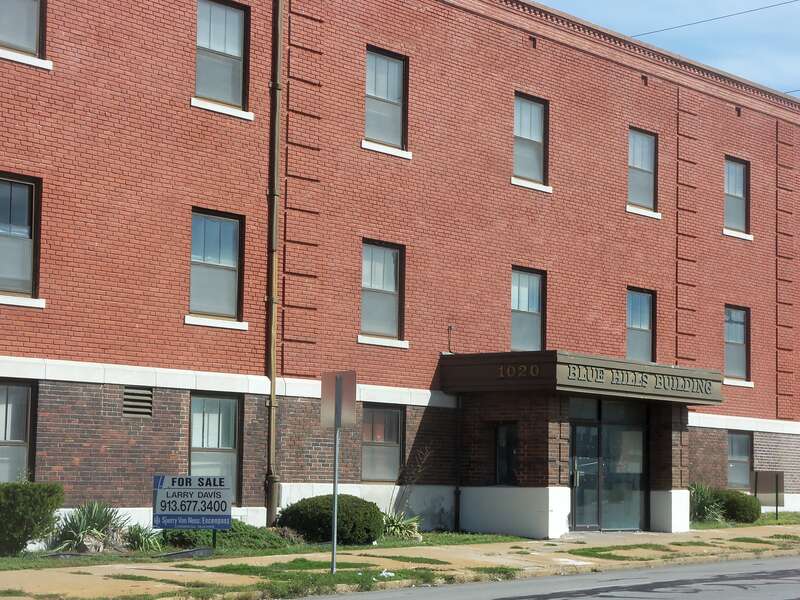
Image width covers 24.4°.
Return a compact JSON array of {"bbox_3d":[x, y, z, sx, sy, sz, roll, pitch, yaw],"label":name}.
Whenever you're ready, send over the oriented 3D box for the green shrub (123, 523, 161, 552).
[{"bbox_3d":[-3.707,3.447,26.719,0.460,0.420,0.500,1,-6,0],"label":"green shrub"}]

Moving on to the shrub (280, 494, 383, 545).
[{"bbox_3d":[-1.113,3.467,29.200,1.450,0.790,1.650,-4,-8,38],"label":"shrub"}]

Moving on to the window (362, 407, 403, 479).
[{"bbox_3d":[-0.327,2.448,31.641,0.150,1.321,1.168,-4,-8,38],"label":"window"}]

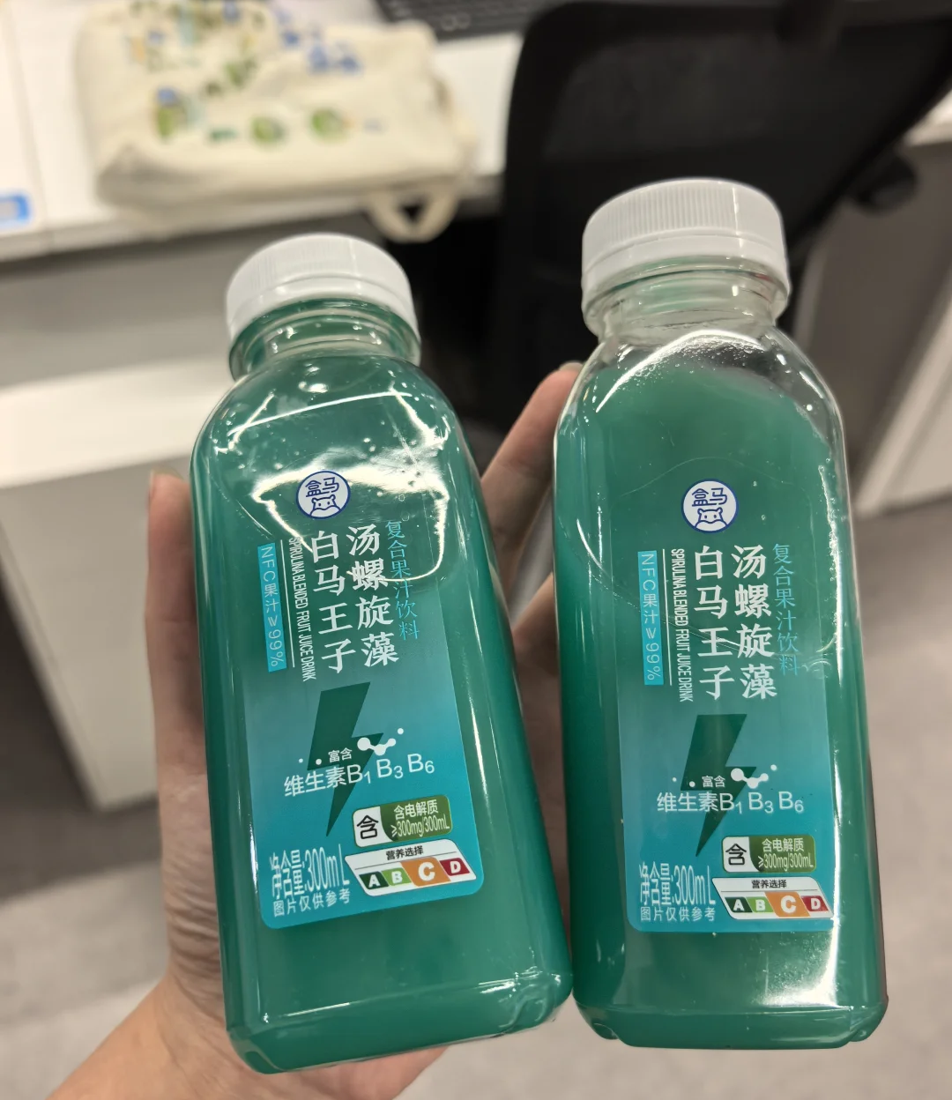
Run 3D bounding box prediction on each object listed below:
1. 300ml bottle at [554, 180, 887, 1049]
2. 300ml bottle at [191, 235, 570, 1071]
[{"bbox_3d":[0.044,0.008,0.196,0.055,0.055,0.155,-2,80,6],"label":"300ml bottle"},{"bbox_3d":[-0.023,0.012,0.194,0.055,0.055,0.155,-10,65,0],"label":"300ml bottle"}]

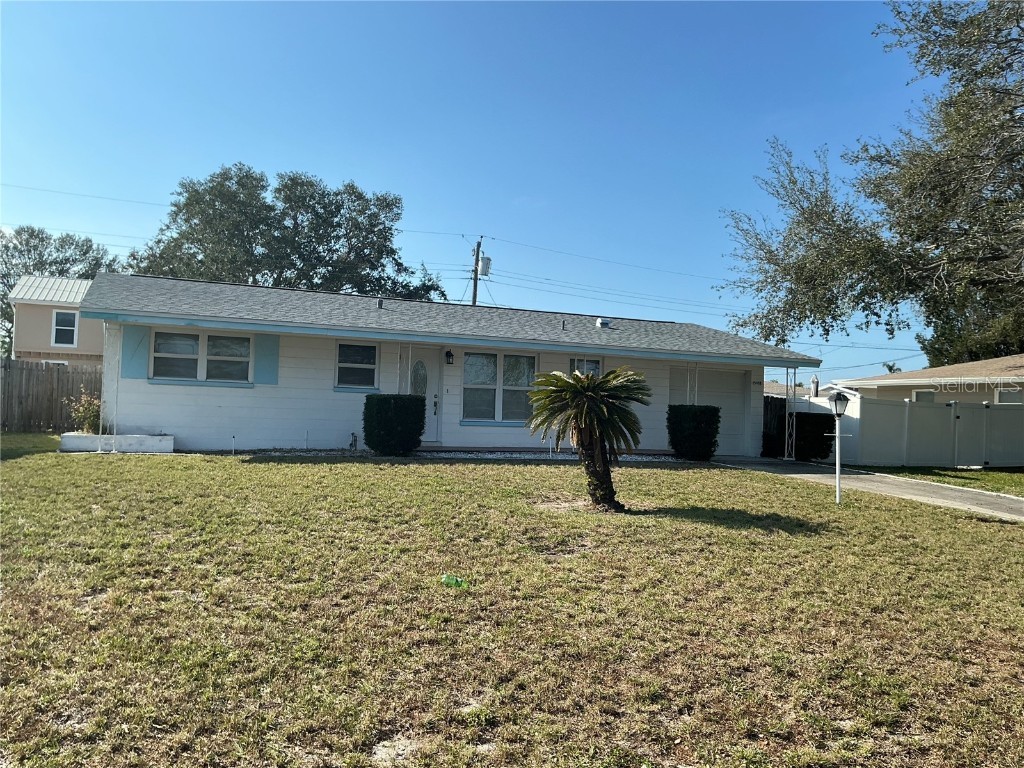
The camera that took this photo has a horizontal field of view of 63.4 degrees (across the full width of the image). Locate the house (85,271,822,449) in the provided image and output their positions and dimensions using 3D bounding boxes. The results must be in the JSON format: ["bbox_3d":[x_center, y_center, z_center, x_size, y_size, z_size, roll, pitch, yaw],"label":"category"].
[{"bbox_3d":[-1.879,-0.274,21.491,15.900,3.720,10.200,3,-2,-23],"label":"house"}]

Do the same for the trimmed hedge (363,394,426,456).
[{"bbox_3d":[-2.195,0.780,15.470,1.020,1.170,0.880,3,-2,-23],"label":"trimmed hedge"}]

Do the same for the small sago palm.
[{"bbox_3d":[0.950,0.705,10.150,1.540,1.760,1.500,2,-2,0],"label":"small sago palm"}]

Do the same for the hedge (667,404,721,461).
[{"bbox_3d":[3.936,1.064,17.964,0.920,1.210,0.850,3,-2,-23],"label":"hedge"}]

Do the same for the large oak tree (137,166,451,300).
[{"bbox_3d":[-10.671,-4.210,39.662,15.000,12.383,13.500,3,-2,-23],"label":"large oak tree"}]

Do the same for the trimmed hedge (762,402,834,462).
[{"bbox_3d":[7.279,1.315,20.794,1.150,1.200,1.100,3,-2,-23],"label":"trimmed hedge"}]

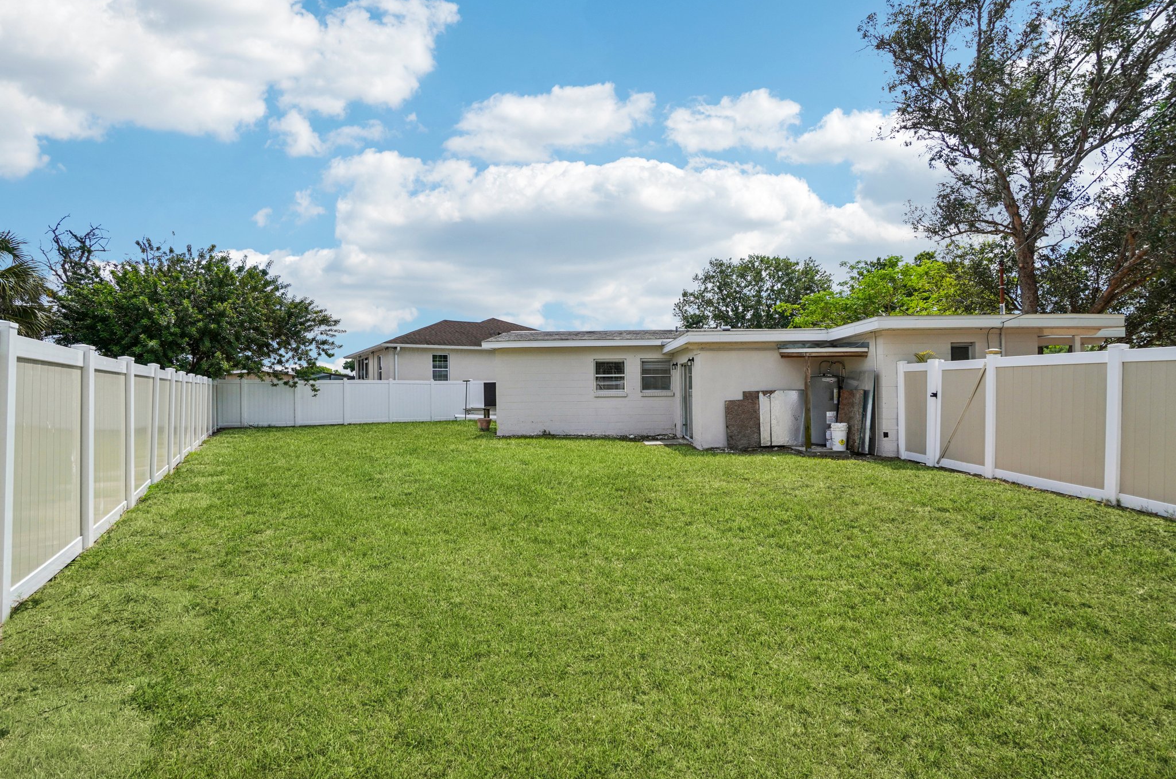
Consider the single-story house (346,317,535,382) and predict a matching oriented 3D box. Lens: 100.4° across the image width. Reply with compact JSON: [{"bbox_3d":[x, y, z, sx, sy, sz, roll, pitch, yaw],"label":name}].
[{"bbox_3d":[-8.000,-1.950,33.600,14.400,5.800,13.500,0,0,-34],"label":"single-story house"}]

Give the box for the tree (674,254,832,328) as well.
[{"bbox_3d":[11.200,-3.750,33.000,10.800,10.400,10.400,0,0,0],"label":"tree"}]

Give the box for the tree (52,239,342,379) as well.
[{"bbox_3d":[-14.100,-2.000,18.200,9.200,6.900,8.600,0,0,0],"label":"tree"}]

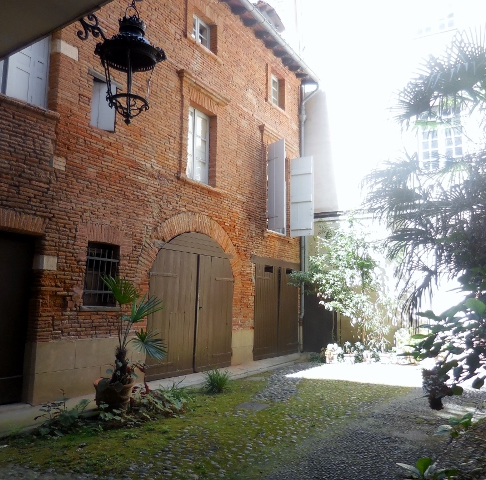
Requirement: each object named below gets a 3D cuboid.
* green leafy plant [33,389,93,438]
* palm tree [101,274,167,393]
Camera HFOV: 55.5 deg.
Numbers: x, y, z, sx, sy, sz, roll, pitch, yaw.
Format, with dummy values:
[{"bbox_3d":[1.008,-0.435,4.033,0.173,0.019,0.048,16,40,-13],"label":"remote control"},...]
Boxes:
[{"bbox_3d":[-2.246,2.146,5.750,0.650,0.480,0.520,2,-7,0],"label":"green leafy plant"},{"bbox_3d":[-1.692,1.421,6.950,0.930,1.650,0.850,2,-7,0],"label":"palm tree"}]

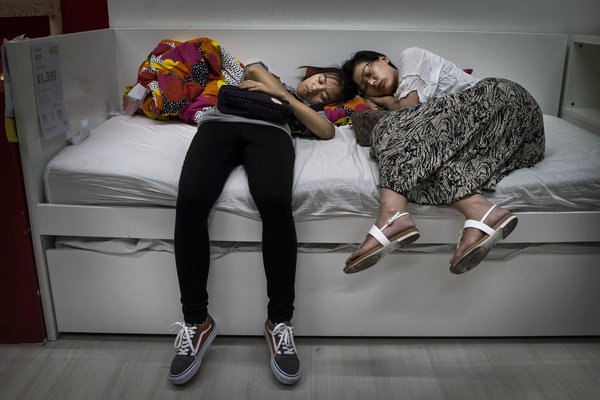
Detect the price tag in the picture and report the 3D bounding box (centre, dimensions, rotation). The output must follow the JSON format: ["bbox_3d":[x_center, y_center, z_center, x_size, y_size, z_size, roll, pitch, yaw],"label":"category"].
[{"bbox_3d":[-0.801,-0.357,1.894,0.008,0.299,0.209,1,19,0],"label":"price tag"}]

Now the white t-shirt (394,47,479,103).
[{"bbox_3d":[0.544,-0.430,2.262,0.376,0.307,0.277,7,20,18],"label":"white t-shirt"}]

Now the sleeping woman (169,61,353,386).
[{"bbox_3d":[-0.105,-0.024,2.104,0.515,0.842,1.129,4,19,11],"label":"sleeping woman"}]

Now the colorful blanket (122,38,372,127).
[{"bbox_3d":[-0.224,-0.498,2.433,1.020,0.337,0.327,1,19,0],"label":"colorful blanket"}]

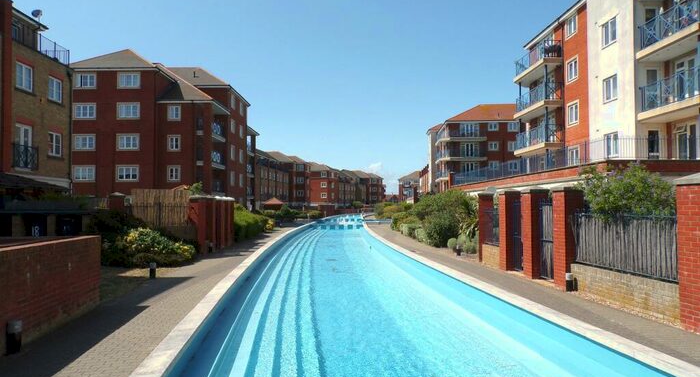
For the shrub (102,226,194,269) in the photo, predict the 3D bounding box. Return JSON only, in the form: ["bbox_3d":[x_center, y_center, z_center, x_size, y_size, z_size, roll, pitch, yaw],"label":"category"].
[{"bbox_3d":[-6.050,1.700,14.357,2.800,1.030,1.700,0,-2,-6],"label":"shrub"}]

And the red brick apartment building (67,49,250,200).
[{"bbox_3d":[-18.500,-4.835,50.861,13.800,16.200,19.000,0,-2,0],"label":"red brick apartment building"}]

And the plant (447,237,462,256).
[{"bbox_3d":[3.550,1.948,16.551,0.500,0.660,0.500,0,-2,0],"label":"plant"}]

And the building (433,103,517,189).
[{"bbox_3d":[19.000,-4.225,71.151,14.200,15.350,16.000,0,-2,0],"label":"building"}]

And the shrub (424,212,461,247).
[{"bbox_3d":[3.800,1.629,20.061,1.500,1.500,1.400,0,-2,0],"label":"shrub"}]

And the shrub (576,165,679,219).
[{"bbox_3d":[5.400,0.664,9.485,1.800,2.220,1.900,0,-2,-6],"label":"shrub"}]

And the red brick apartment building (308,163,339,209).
[{"bbox_3d":[-6.900,-0.543,128.569,7.500,12.100,11.000,0,-2,9],"label":"red brick apartment building"}]

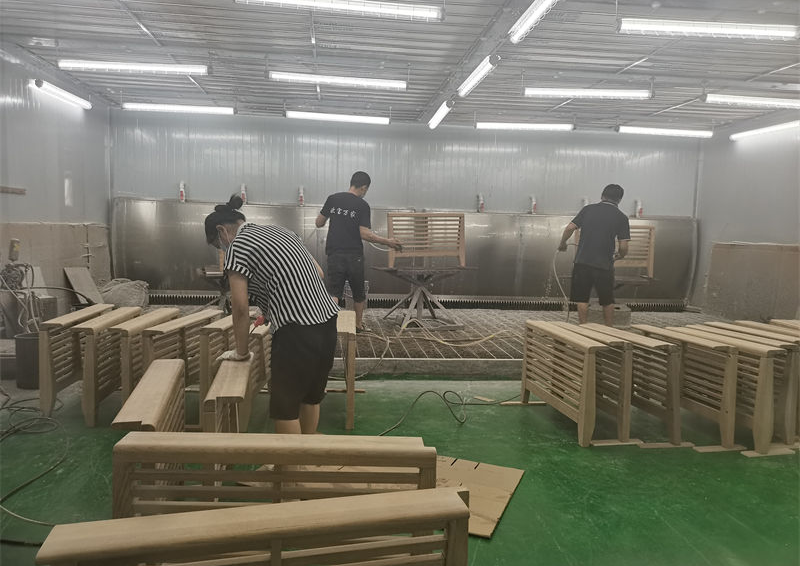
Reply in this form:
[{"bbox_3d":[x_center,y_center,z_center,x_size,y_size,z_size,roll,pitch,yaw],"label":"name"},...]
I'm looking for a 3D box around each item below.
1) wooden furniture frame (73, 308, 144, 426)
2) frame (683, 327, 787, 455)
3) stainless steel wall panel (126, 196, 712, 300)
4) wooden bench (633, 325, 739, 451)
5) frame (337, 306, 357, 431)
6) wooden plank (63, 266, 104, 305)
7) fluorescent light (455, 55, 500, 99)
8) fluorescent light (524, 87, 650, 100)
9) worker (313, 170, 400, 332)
[{"bbox_3d":[-1.962,0.531,4.056,0.129,0.591,0.880,1,5,-7],"label":"wooden furniture frame"},{"bbox_3d":[2.029,0.641,3.837,0.129,0.591,0.880,1,5,-12],"label":"frame"},{"bbox_3d":[0.263,-0.424,8.308,8.120,1.220,0.200,1,5,-7],"label":"stainless steel wall panel"},{"bbox_3d":[1.784,0.630,3.899,0.129,0.591,0.880,1,5,-10],"label":"wooden bench"},{"bbox_3d":[-0.372,0.568,4.153,0.129,0.591,0.880,1,5,-5],"label":"frame"},{"bbox_3d":[-3.452,0.121,6.668,0.025,0.664,0.380,-27,1,9],"label":"wooden plank"},{"bbox_3d":[0.646,-1.722,5.093,0.105,0.085,1.260,1,5,-7],"label":"fluorescent light"},{"bbox_3d":[1.750,-1.757,5.544,1.260,0.085,0.105,1,5,-7],"label":"fluorescent light"},{"bbox_3d":[-0.449,-0.310,6.349,0.720,1.660,0.580,4,5,23],"label":"worker"}]

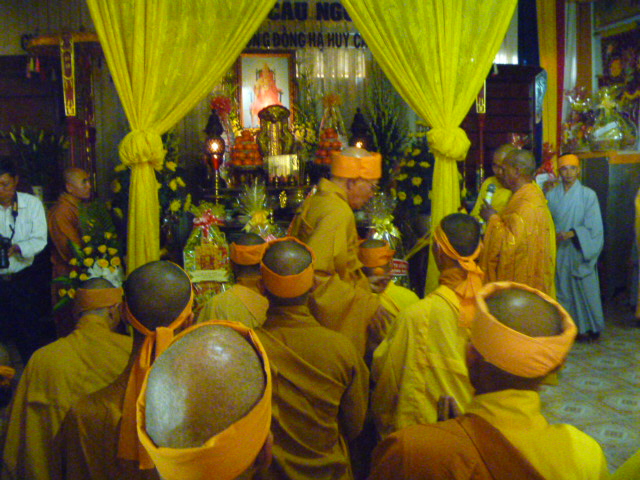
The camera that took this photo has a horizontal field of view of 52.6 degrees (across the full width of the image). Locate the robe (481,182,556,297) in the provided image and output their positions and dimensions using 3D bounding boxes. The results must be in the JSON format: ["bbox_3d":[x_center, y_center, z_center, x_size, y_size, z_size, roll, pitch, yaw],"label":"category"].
[{"bbox_3d":[1.303,0.295,4.233,0.480,1.340,0.500,1,7,20],"label":"robe"}]

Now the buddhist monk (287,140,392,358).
[{"bbox_3d":[0.106,0.397,2.884,0.450,1.600,0.500,-2,6,-9],"label":"buddhist monk"}]

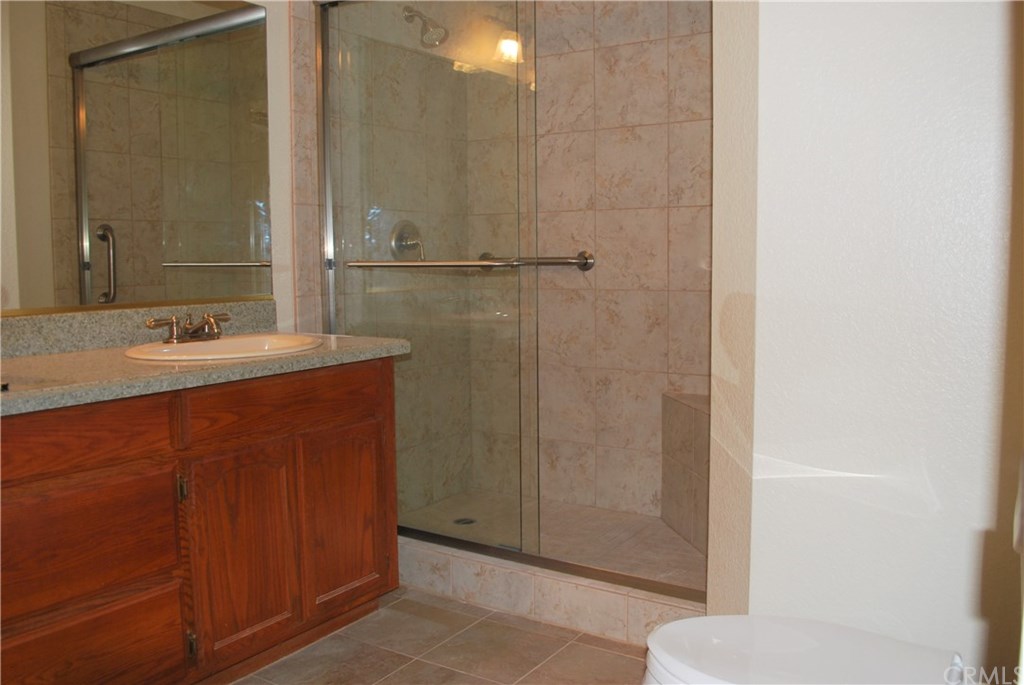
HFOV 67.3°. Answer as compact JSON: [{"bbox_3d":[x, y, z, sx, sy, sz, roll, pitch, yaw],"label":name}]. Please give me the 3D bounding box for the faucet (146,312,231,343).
[{"bbox_3d":[-0.845,-0.039,2.076,0.140,0.083,0.240,2,6,32],"label":"faucet"}]

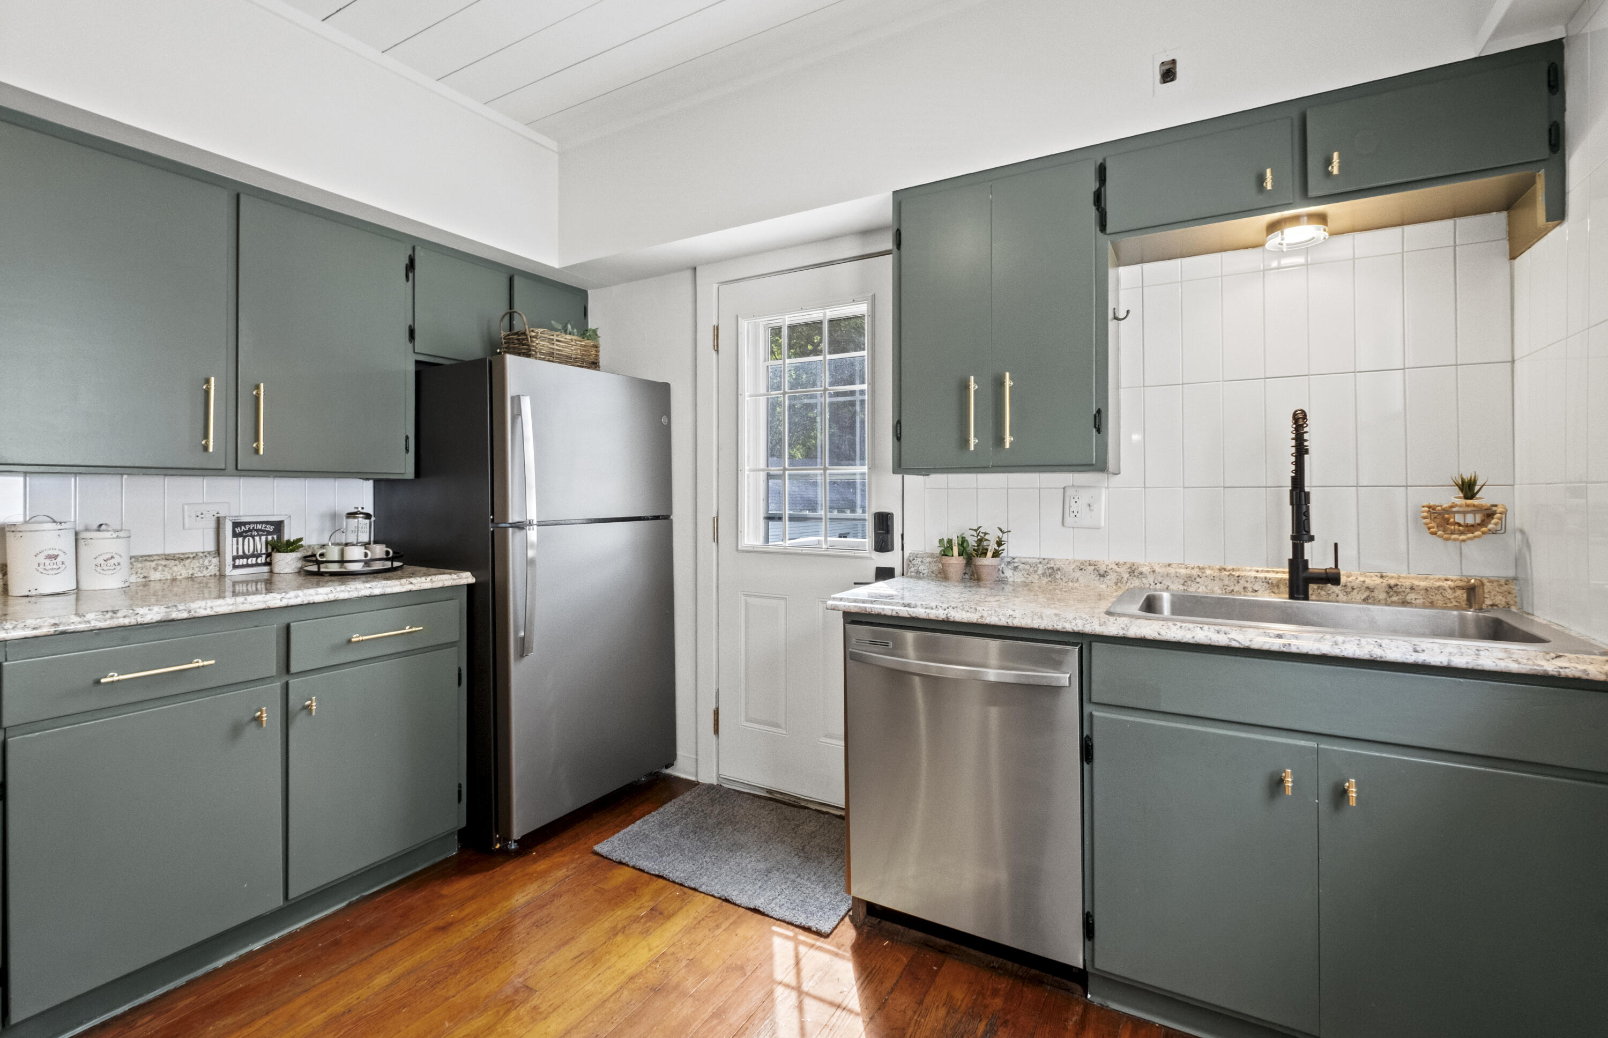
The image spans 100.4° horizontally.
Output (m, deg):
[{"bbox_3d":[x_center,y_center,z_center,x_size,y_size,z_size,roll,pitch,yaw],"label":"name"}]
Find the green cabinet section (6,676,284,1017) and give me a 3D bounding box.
[{"bbox_3d":[-1.545,0.752,1.610,0.028,0.603,0.482,1,1,32],"label":"green cabinet section"}]

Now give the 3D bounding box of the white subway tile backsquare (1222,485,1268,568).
[{"bbox_3d":[1.248,0.024,1.894,0.100,0.222,0.010,0,1,29],"label":"white subway tile backsquare"}]

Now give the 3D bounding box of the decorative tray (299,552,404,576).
[{"bbox_3d":[-1.594,0.157,2.371,0.297,0.055,0.297,0,1,30],"label":"decorative tray"}]

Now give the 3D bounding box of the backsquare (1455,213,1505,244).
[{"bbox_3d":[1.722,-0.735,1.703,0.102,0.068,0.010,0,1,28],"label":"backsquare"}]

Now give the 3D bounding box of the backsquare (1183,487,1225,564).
[{"bbox_3d":[1.161,0.021,1.942,0.100,0.222,0.010,0,1,29],"label":"backsquare"}]

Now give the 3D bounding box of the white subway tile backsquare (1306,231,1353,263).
[{"bbox_3d":[1.415,-0.719,1.799,0.098,0.063,0.010,0,1,30],"label":"white subway tile backsquare"}]

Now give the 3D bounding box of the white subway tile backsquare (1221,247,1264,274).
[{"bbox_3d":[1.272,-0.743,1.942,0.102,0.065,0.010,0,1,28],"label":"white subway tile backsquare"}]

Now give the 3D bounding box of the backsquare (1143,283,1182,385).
[{"bbox_3d":[1.072,-0.548,2.000,0.100,0.303,0.010,0,1,30],"label":"backsquare"}]

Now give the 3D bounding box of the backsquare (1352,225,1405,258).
[{"bbox_3d":[1.498,-0.718,1.745,0.100,0.070,0.010,0,1,29],"label":"backsquare"}]

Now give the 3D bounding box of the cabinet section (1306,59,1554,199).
[{"bbox_3d":[1.331,-0.828,1.449,0.393,0.197,0.028,1,1,28],"label":"cabinet section"}]

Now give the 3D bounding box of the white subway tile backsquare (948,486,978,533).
[{"bbox_3d":[0.554,0.011,2.334,0.102,0.225,0.010,0,1,28],"label":"white subway tile backsquare"}]

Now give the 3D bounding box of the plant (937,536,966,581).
[{"bbox_3d":[0.487,0.130,2.182,0.097,0.146,0.090,0,1,29],"label":"plant"}]

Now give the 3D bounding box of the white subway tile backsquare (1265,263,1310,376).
[{"bbox_3d":[1.350,-0.549,1.875,0.101,0.304,0.010,1,1,28],"label":"white subway tile backsquare"}]

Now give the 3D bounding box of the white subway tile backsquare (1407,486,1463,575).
[{"bbox_3d":[1.628,0.029,1.733,0.101,0.228,0.010,1,1,28],"label":"white subway tile backsquare"}]

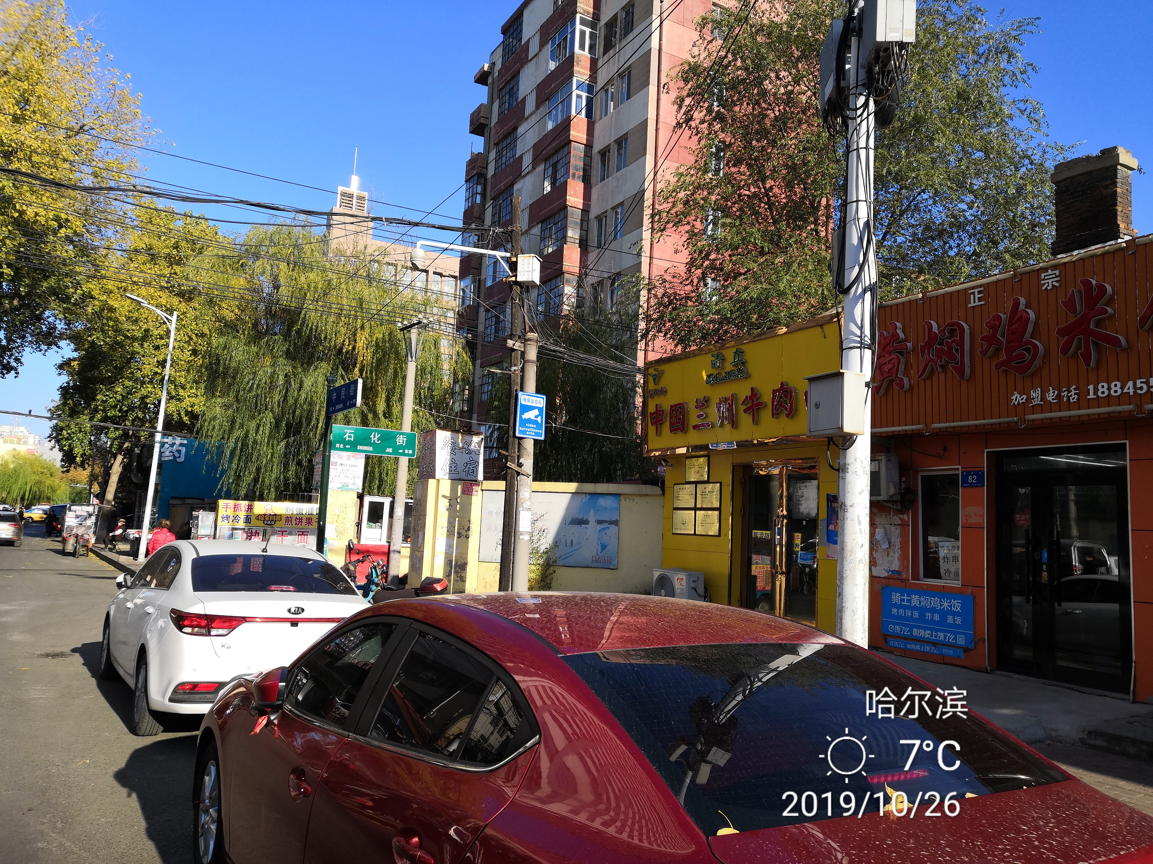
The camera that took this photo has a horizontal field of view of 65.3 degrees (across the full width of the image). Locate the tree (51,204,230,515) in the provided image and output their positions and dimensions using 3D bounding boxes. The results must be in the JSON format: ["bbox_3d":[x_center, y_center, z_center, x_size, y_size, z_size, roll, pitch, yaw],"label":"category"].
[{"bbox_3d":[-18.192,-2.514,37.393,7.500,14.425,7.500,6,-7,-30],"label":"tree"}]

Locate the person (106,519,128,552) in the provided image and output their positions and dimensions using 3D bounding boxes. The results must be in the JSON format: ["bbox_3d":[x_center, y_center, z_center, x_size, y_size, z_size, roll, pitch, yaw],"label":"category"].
[{"bbox_3d":[-16.093,3.615,31.415,0.800,1.165,0.550,5,-7,-20],"label":"person"}]

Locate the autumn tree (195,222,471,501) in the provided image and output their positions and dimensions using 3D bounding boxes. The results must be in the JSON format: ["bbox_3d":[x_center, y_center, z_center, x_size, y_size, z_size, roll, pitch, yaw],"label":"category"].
[{"bbox_3d":[-7.730,-1.278,28.260,8.600,10.874,8.400,6,-7,-30],"label":"autumn tree"}]

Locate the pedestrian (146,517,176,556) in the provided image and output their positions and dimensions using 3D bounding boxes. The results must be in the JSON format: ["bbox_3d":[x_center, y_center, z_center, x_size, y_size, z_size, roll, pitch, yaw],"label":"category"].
[{"bbox_3d":[-7.767,2.381,16.804,0.550,1.512,0.420,6,-7,-30],"label":"pedestrian"}]

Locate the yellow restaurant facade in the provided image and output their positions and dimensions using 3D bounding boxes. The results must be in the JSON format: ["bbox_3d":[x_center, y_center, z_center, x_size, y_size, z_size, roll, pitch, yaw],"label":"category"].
[{"bbox_3d":[2.742,0.811,14.477,0.700,4.596,4.882,6,-7,-29],"label":"yellow restaurant facade"}]

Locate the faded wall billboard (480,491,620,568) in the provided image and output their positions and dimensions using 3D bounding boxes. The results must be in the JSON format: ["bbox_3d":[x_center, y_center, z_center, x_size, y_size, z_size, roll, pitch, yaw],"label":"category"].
[{"bbox_3d":[-0.490,1.810,16.579,2.600,1.340,0.050,3,-6,0],"label":"faded wall billboard"}]

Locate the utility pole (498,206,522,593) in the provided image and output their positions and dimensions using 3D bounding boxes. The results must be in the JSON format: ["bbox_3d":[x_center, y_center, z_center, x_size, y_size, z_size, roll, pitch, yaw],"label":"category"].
[{"bbox_3d":[-1.089,-0.501,14.934,0.200,7.089,0.200,1,-6,0],"label":"utility pole"}]

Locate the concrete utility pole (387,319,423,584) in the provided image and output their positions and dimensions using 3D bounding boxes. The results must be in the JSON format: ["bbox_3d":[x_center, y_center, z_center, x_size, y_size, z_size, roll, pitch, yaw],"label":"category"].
[{"bbox_3d":[-3.864,0.442,20.350,0.600,6.120,0.600,7,-7,-29],"label":"concrete utility pole"}]

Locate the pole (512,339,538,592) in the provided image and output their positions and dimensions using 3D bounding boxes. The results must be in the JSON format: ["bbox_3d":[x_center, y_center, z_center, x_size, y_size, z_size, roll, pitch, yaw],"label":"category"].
[{"bbox_3d":[-0.857,0.676,14.808,0.270,4.745,0.270,3,-6,0],"label":"pole"}]

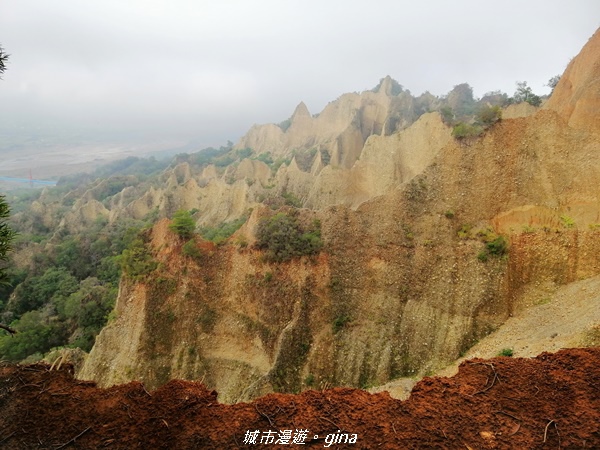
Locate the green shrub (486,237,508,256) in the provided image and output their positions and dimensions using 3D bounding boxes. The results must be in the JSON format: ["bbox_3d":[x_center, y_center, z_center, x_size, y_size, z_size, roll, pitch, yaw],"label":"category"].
[{"bbox_3d":[20.450,2.226,46.667,2.278,1.829,1.936,6,15,24],"label":"green shrub"}]

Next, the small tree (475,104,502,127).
[{"bbox_3d":[26.356,-15.310,63.016,3.915,3.065,3.328,6,15,21],"label":"small tree"}]

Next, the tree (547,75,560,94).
[{"bbox_3d":[40.767,-22.287,71.493,2.776,3.092,2.776,7,16,27],"label":"tree"}]

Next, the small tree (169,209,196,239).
[{"bbox_3d":[-14.127,-0.060,54.189,3.367,3.026,3.030,-4,14,-15],"label":"small tree"}]

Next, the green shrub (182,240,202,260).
[{"bbox_3d":[-12.741,3.022,53.418,2.370,2.112,2.015,-3,14,-14],"label":"green shrub"}]

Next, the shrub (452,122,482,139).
[{"bbox_3d":[22.560,-12.728,60.704,4.041,2.088,3.233,5,15,19],"label":"shrub"}]

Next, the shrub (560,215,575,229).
[{"bbox_3d":[26.540,-0.347,44.716,1.389,1.281,1.111,8,16,30],"label":"shrub"}]

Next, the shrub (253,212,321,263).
[{"bbox_3d":[-1.351,1.469,52.962,7.991,5.231,5.194,0,14,-1],"label":"shrub"}]

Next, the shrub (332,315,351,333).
[{"bbox_3d":[4.657,11.165,50.573,2.020,2.024,1.616,1,14,6],"label":"shrub"}]

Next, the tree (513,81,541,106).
[{"bbox_3d":[36.934,-21.443,73.492,4.566,4.154,4.109,7,15,25],"label":"tree"}]

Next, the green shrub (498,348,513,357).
[{"bbox_3d":[18.080,11.217,39.652,1.230,0.650,0.950,7,16,26],"label":"green shrub"}]

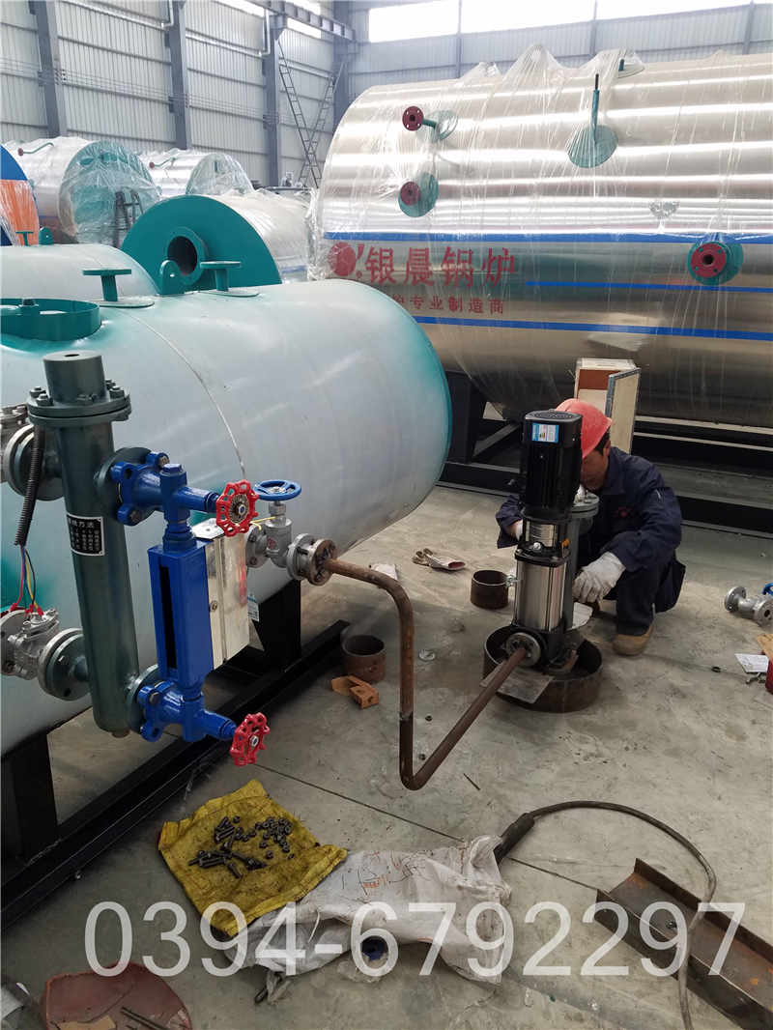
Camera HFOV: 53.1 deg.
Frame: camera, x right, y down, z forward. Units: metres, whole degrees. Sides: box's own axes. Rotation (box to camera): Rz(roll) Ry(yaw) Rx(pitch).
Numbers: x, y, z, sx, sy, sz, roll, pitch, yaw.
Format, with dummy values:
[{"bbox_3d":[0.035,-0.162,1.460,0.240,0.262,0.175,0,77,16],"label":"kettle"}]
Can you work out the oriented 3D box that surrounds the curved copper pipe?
[{"bbox_3d":[0.153,0.293,2.146,0.250,0.607,0.780,11,23,28],"label":"curved copper pipe"}]

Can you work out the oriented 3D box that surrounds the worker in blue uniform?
[{"bbox_3d":[0.806,0.017,2.892,0.630,0.930,0.720,18,27,39],"label":"worker in blue uniform"}]

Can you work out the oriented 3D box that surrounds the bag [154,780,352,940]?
[{"bbox_3d":[-0.387,0.882,2.087,0.368,0.040,0.449,-18,27,-42],"label":"bag"}]

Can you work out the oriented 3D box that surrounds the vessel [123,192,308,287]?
[{"bbox_3d":[-0.630,-1.560,5.889,1.400,1.550,2.500,11,23,26],"label":"vessel"}]

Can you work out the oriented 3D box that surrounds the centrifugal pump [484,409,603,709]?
[{"bbox_3d":[0.537,0.138,2.544,0.400,0.950,0.400,11,23,27],"label":"centrifugal pump"}]

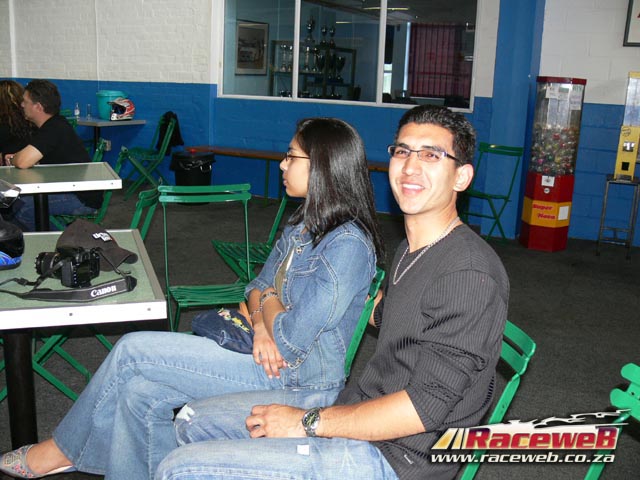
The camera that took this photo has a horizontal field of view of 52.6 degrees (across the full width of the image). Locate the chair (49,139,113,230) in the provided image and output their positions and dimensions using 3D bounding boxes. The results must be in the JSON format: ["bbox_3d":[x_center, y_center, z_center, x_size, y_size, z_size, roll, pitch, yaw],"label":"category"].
[{"bbox_3d":[-1.559,-0.186,4.224,0.540,0.830,0.420,-3,15,-19],"label":"chair"}]

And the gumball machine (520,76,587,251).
[{"bbox_3d":[1.945,-0.633,5.396,0.410,1.410,0.370,9,15,25],"label":"gumball machine"}]

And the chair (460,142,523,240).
[{"bbox_3d":[1.365,-0.381,5.485,0.420,0.830,0.540,15,19,40],"label":"chair"}]

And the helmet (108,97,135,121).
[{"bbox_3d":[-2.152,-1.416,7.033,0.310,0.270,0.250,-7,17,-32],"label":"helmet"}]

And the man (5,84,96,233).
[{"bbox_3d":[-1.705,-0.387,4.114,0.730,1.270,0.520,2,14,-2],"label":"man"}]

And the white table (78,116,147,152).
[{"bbox_3d":[-2.522,-0.980,7.353,0.790,0.750,0.790,10,16,27],"label":"white table"}]

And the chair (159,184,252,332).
[{"bbox_3d":[-0.446,0.219,2.773,0.420,0.830,0.540,-3,15,-19],"label":"chair"}]

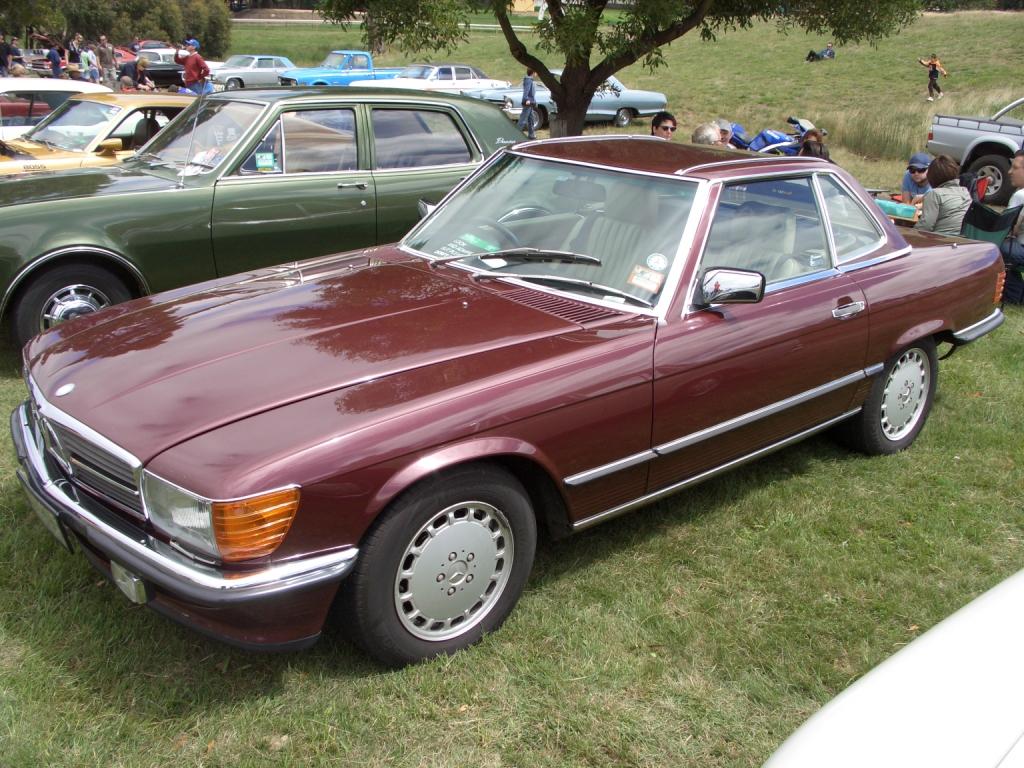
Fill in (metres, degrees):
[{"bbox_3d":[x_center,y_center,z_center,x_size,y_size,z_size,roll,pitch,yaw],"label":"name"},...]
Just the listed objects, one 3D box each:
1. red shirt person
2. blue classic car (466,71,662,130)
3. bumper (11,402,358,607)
[{"bbox_3d":[-6.120,-5.730,18.884,0.580,1.780,0.520,-3,19,-11],"label":"red shirt person"},{"bbox_3d":[1.466,-7.440,25.390,5.420,1.420,2.000,-12,22,-34],"label":"blue classic car"},{"bbox_3d":[-1.144,0.290,2.909,0.530,0.125,1.760,-14,24,-38],"label":"bumper"}]

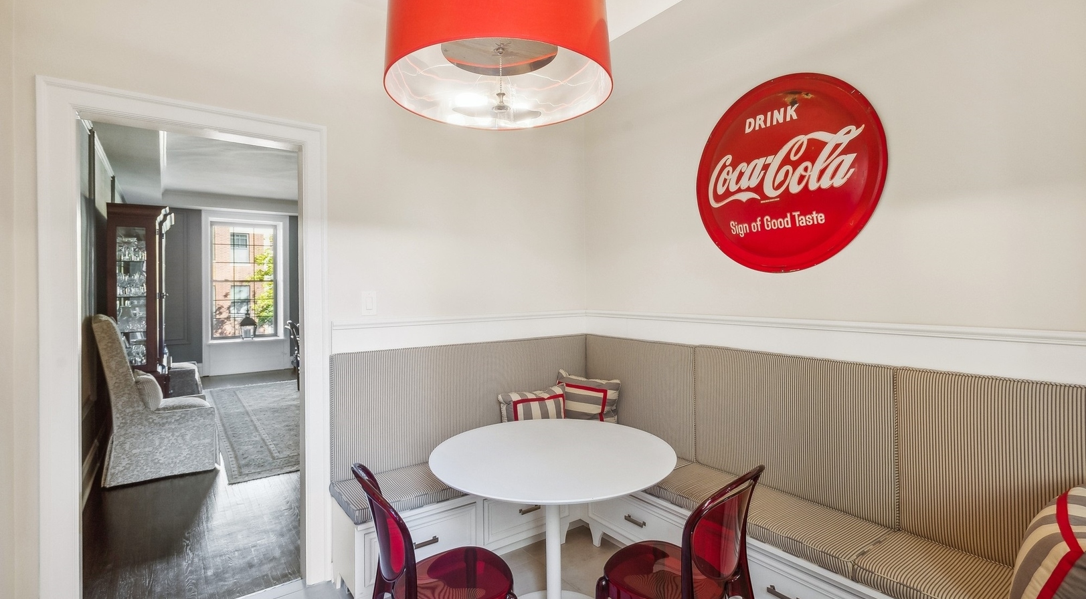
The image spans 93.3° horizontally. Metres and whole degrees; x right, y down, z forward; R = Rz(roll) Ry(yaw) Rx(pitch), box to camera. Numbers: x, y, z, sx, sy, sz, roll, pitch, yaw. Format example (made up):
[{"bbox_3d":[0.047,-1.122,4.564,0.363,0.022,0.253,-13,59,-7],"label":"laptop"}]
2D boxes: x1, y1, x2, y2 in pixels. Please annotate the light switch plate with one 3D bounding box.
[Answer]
[{"bbox_3d":[-0.895,0.021,2.641,0.077,0.126,0.012,-1,1,-36],"label":"light switch plate"}]

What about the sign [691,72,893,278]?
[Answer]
[{"bbox_3d":[1.084,-0.568,2.365,0.070,0.900,0.900,-3,2,-36],"label":"sign"}]

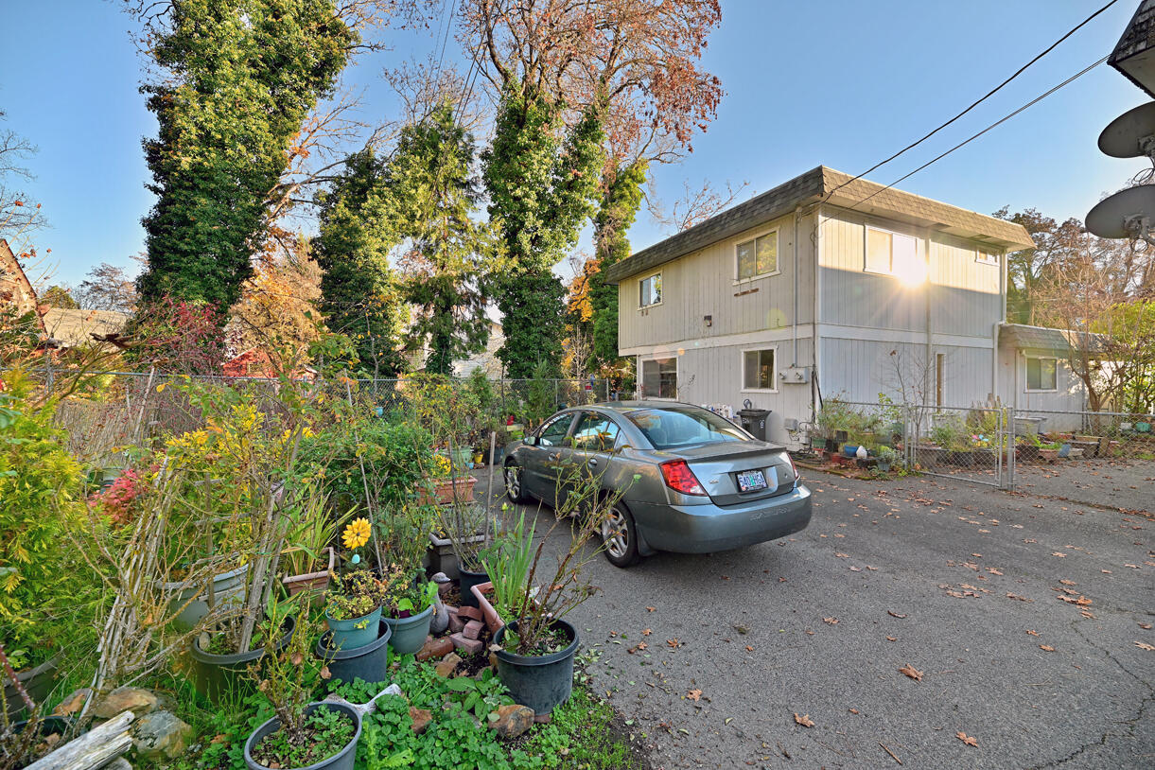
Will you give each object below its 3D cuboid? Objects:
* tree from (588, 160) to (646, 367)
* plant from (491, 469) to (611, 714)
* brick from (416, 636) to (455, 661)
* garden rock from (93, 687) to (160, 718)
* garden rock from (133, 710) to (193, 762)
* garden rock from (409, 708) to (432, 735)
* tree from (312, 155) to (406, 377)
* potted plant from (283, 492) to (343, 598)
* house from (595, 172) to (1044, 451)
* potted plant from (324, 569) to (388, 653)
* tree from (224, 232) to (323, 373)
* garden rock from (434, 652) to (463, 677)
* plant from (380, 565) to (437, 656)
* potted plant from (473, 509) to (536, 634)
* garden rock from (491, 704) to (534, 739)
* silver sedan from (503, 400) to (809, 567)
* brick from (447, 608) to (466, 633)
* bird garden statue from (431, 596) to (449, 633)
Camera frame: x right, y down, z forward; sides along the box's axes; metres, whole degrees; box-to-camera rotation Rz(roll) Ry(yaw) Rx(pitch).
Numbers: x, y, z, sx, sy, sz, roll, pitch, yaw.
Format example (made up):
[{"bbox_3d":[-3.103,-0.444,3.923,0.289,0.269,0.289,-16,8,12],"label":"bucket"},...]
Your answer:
[{"bbox_3d":[1.860,-4.478,21.000,2.600,12.100,2.600,0,0,0],"label":"tree"},{"bbox_3d":[-0.130,0.977,2.200,0.580,1.080,0.500,0,0,0],"label":"plant"},{"bbox_3d":[-0.854,1.567,2.653,0.205,0.060,0.090,0,1,-33],"label":"brick"},{"bbox_3d":[-2.250,1.587,2.240,0.190,0.110,0.240,0,1,45],"label":"garden rock"},{"bbox_3d":[-1.760,1.466,1.905,0.200,0.150,0.180,0,0,-43],"label":"garden rock"},{"bbox_3d":[-0.710,1.508,2.030,0.105,0.085,0.100,0,0,0],"label":"garden rock"},{"bbox_3d":[-7.200,-3.192,15.000,3.100,9.400,3.100,0,0,0],"label":"tree"},{"bbox_3d":[-2.090,1.240,3.540,0.410,0.760,0.460,0,0,-25],"label":"potted plant"},{"bbox_3d":[6.680,-1.480,14.200,8.500,5.750,8.600,0,0,-25],"label":"house"},{"bbox_3d":[-1.250,1.250,2.520,0.320,0.410,0.320,0,0,-26],"label":"potted plant"},{"bbox_3d":[-17.500,-3.600,26.000,6.000,10.000,6.000,0,1,-34],"label":"tree"},{"bbox_3d":[-0.733,1.591,2.560,0.140,0.085,0.115,0,0,-27],"label":"garden rock"},{"bbox_3d":[-0.967,1.249,2.580,0.320,0.470,0.320,0,0,0],"label":"plant"},{"bbox_3d":[-0.450,1.108,2.750,0.290,0.760,0.560,0,0,-30],"label":"potted plant"},{"bbox_3d":[-0.293,1.503,2.020,0.200,0.110,0.150,0,0,0],"label":"garden rock"},{"bbox_3d":[0.455,0.935,5.600,1.720,1.450,4.660,0,-1,-28],"label":"silver sedan"},{"bbox_3d":[-0.797,1.568,2.990,0.090,0.068,0.195,0,1,-29],"label":"brick"},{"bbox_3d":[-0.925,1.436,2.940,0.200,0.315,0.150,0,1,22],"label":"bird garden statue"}]

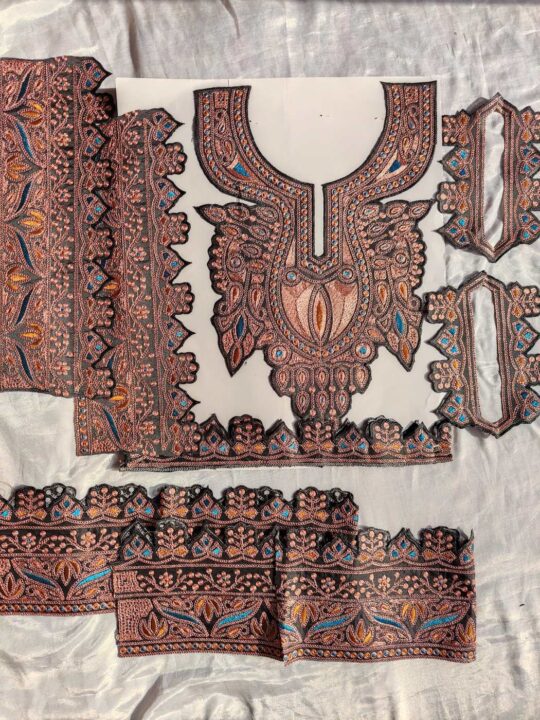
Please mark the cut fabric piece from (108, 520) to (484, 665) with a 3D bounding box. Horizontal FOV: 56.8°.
[{"bbox_3d":[0.031,0.288,0.620,0.443,0.018,0.172,1,87,0],"label":"cut fabric piece"}]

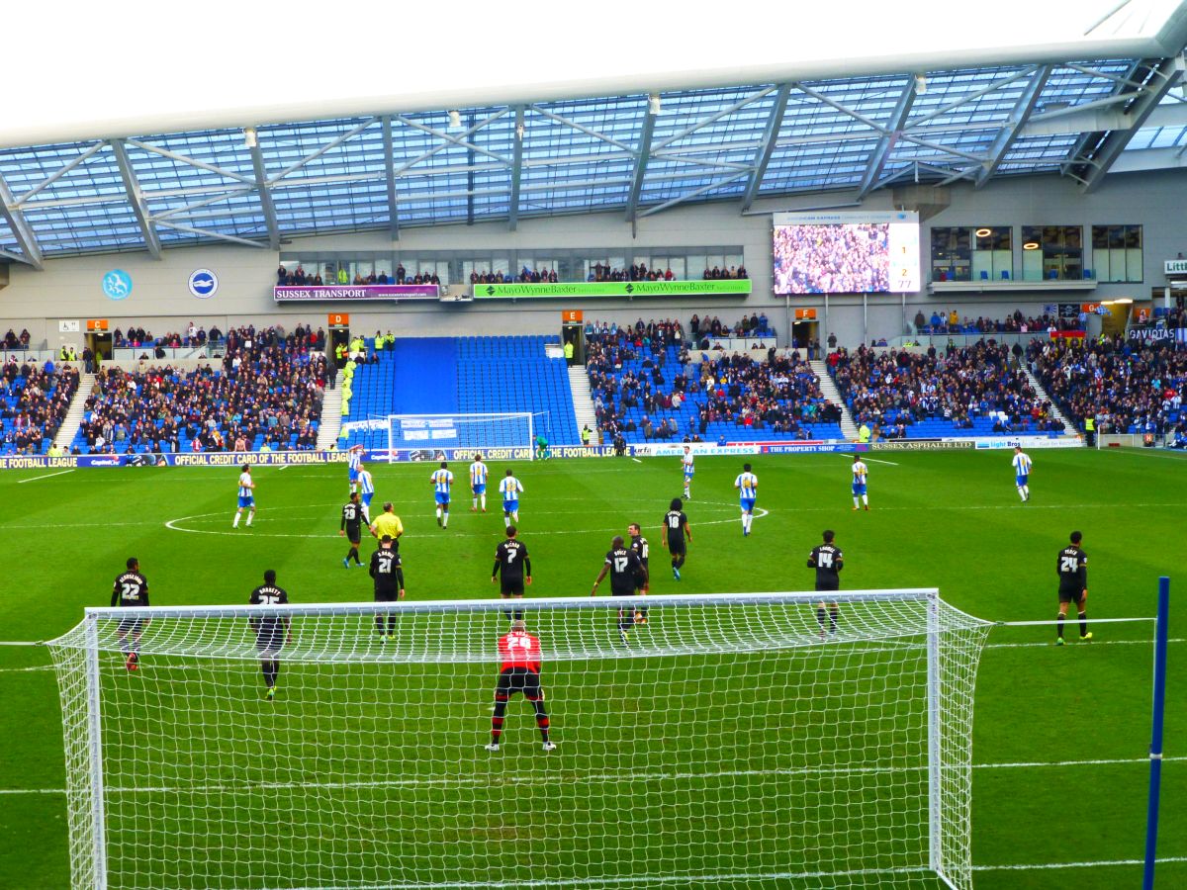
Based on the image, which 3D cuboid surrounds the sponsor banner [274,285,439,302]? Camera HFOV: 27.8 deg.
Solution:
[{"bbox_3d":[-14.655,-9.420,149.051,10.151,0.858,0.140,-1,2,-3],"label":"sponsor banner"}]

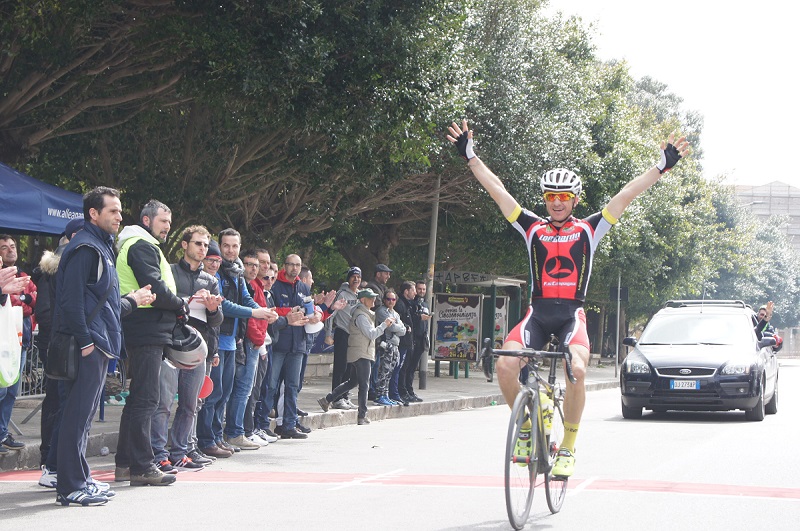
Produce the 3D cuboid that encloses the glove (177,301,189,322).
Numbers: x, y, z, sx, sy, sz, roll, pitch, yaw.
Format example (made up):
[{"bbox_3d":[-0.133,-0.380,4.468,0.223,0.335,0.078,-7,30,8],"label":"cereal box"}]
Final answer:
[{"bbox_3d":[-1.357,0.287,11.350,0.090,0.150,0.100,0,-3,24],"label":"glove"}]

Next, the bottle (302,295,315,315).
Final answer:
[{"bbox_3d":[-0.853,0.384,17.050,0.090,0.200,0.090,-12,-3,37],"label":"bottle"}]

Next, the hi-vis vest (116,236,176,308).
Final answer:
[{"bbox_3d":[-1.589,0.044,11.450,0.360,0.480,0.470,0,-3,20],"label":"hi-vis vest"}]

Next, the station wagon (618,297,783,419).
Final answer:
[{"bbox_3d":[4.062,1.241,24.295,1.870,1.520,4.470,0,-3,15],"label":"station wagon"}]

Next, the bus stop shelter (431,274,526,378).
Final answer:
[{"bbox_3d":[1.800,1.457,42.750,1.650,2.500,3.200,0,-3,15],"label":"bus stop shelter"}]

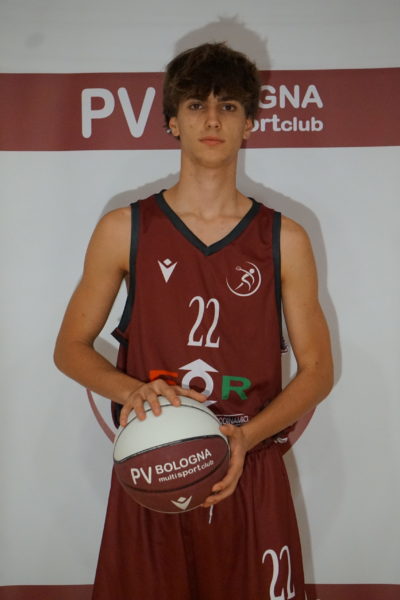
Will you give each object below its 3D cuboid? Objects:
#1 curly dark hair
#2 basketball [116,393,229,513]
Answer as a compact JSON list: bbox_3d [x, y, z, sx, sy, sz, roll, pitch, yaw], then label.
[{"bbox_3d":[0.025,-0.460,2.970,0.212,0.200,0.240,-1,0,-2],"label":"curly dark hair"},{"bbox_3d":[-0.057,0.316,2.790,0.240,0.240,0.240,-1,0,0],"label":"basketball"}]

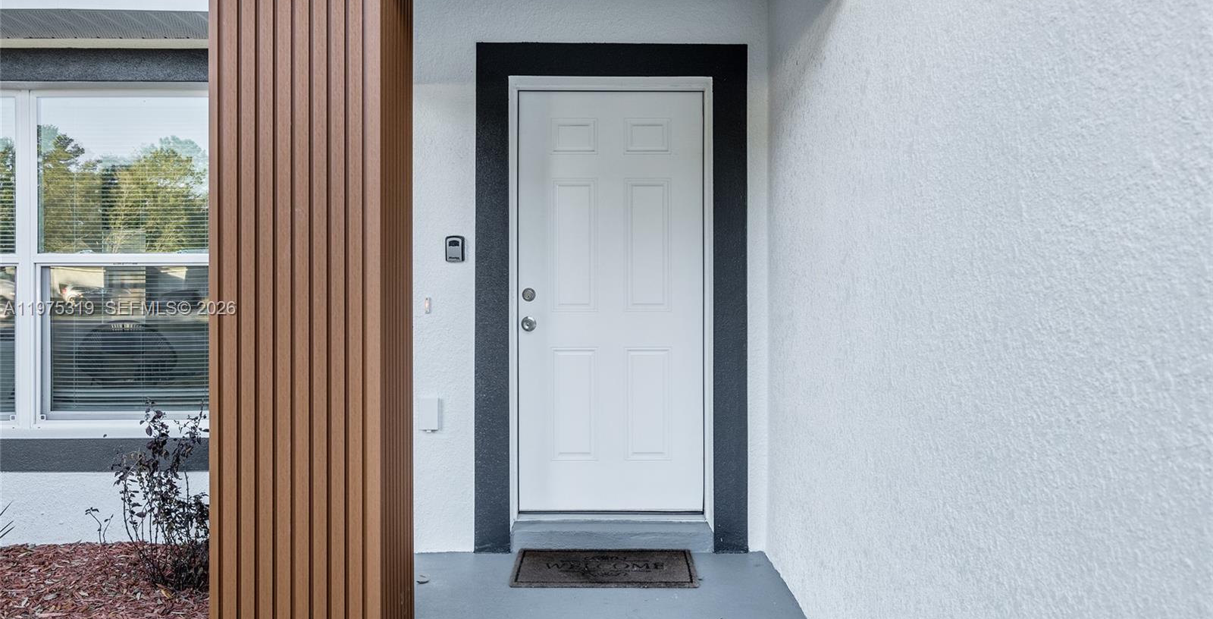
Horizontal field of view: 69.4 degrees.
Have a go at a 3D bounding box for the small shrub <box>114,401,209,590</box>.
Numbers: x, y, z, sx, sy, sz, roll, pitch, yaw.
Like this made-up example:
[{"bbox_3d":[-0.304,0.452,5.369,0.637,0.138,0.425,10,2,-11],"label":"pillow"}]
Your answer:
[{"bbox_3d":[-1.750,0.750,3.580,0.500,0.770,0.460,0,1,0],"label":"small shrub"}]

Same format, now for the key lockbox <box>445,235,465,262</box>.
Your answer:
[{"bbox_3d":[-0.695,-0.278,4.020,0.086,0.120,0.040,0,1,0],"label":"key lockbox"}]

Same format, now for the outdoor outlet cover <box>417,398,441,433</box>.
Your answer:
[{"bbox_3d":[-0.809,0.484,4.013,0.093,0.150,0.055,0,1,0],"label":"outdoor outlet cover"}]

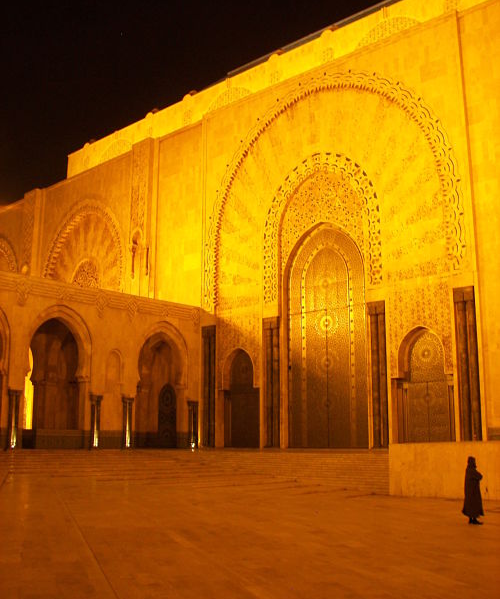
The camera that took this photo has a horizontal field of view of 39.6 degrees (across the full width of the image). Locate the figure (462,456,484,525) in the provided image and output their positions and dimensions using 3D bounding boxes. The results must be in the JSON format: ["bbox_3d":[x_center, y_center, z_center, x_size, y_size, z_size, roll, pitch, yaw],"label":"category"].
[{"bbox_3d":[5.876,5.015,18.234,0.520,1.700,0.450,0,-11,0],"label":"figure"}]

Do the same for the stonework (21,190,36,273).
[{"bbox_3d":[-22.902,-7.015,72.678,2.842,8.919,0.700,-10,-15,41],"label":"stonework"}]

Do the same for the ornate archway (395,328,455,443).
[{"bbox_3d":[10.363,5.208,40.239,3.795,6.937,1.200,-10,-15,41],"label":"ornate archway"}]

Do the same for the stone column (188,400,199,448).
[{"bbox_3d":[-4.117,9.097,50.528,0.800,3.441,0.800,-10,-15,41],"label":"stone column"}]

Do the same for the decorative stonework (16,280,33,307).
[{"bbox_3d":[-13.671,-0.342,41.817,0.300,1.580,1.046,-10,-15,41],"label":"decorative stonework"}]

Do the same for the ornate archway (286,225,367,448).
[{"bbox_3d":[5.192,2.361,46.258,6.357,14.815,0.500,-10,-15,41],"label":"ornate archway"}]

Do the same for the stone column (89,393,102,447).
[{"bbox_3d":[-9.879,7.806,44.345,0.800,3.429,0.800,-10,-15,41],"label":"stone column"}]

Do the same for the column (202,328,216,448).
[{"bbox_3d":[-2.724,6.515,52.091,1.494,8.993,0.900,-10,-15,41],"label":"column"}]

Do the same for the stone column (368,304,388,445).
[{"bbox_3d":[8.065,4.616,42.432,1.477,8.855,0.900,-10,-15,41],"label":"stone column"}]

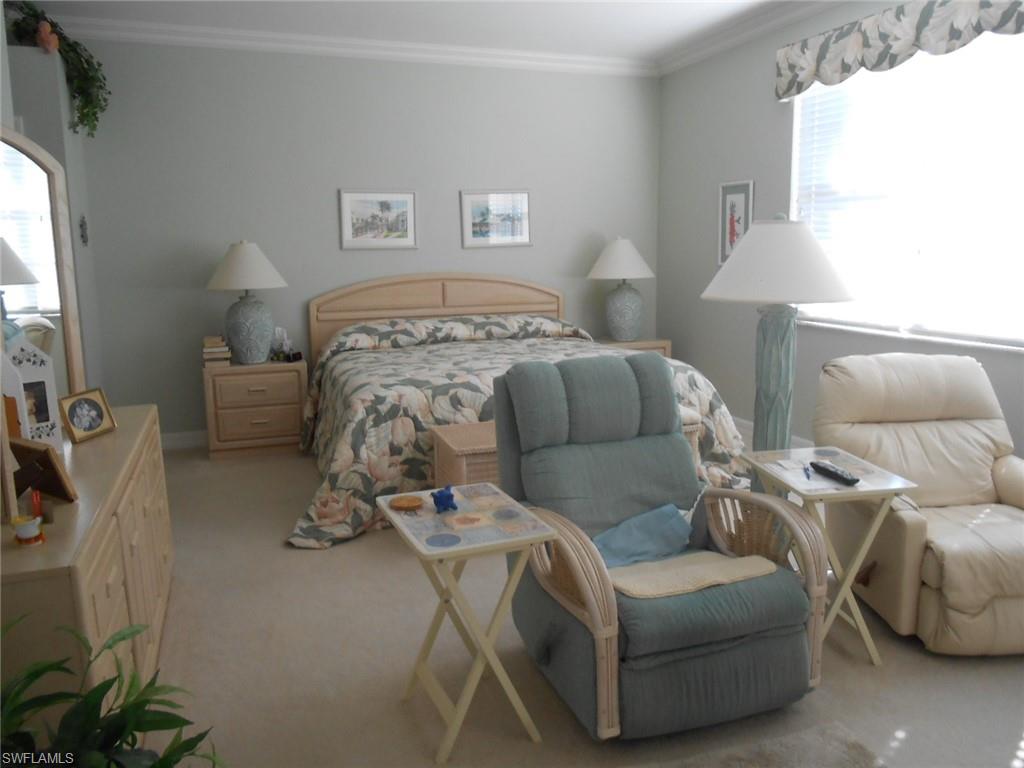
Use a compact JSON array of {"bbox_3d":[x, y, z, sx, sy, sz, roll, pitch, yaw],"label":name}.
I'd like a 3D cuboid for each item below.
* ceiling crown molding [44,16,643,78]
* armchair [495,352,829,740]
[{"bbox_3d":[-0.837,-2.466,5.683,4.458,0.110,0.110,-4,10,-19],"label":"ceiling crown molding"},{"bbox_3d":[0.462,0.430,2.630,0.810,0.980,0.960,-4,10,-19],"label":"armchair"}]

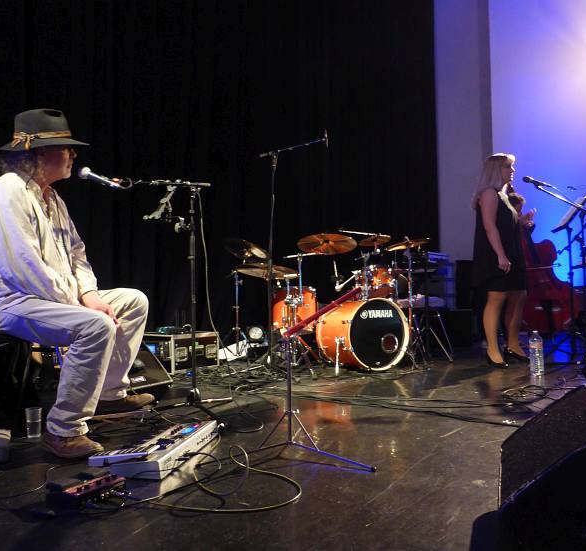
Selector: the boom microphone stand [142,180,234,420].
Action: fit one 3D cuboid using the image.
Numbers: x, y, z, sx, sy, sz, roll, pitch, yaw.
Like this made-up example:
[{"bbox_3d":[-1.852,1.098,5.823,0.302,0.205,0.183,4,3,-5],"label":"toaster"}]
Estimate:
[{"bbox_3d":[-0.462,0.103,2.508,0.540,1.150,0.700,-3,-4,41],"label":"boom microphone stand"}]

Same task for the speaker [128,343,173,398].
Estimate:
[{"bbox_3d":[-1.094,0.535,3.137,0.440,0.360,0.520,-2,-3,28],"label":"speaker"}]

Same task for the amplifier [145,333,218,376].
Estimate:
[{"bbox_3d":[-1.013,0.627,4.233,0.540,0.290,0.610,-2,-3,25],"label":"amplifier"}]

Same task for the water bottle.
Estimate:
[{"bbox_3d":[1.761,0.552,3.698,0.090,0.316,0.090,-1,-3,0],"label":"water bottle"}]

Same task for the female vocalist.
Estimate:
[{"bbox_3d":[1.763,-0.138,4.312,0.420,1.760,0.500,-2,-3,25],"label":"female vocalist"}]

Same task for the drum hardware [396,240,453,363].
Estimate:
[{"bbox_3d":[1.133,0.231,4.323,0.550,1.040,0.550,1,-4,-30],"label":"drum hardware"}]

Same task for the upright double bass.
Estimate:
[{"bbox_3d":[2.849,-0.081,6.011,0.660,1.800,0.420,-14,-11,26],"label":"upright double bass"}]

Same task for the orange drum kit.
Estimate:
[{"bbox_3d":[0.252,0.196,4.426,1.500,1.150,1.400,1,-4,-30],"label":"orange drum kit"}]

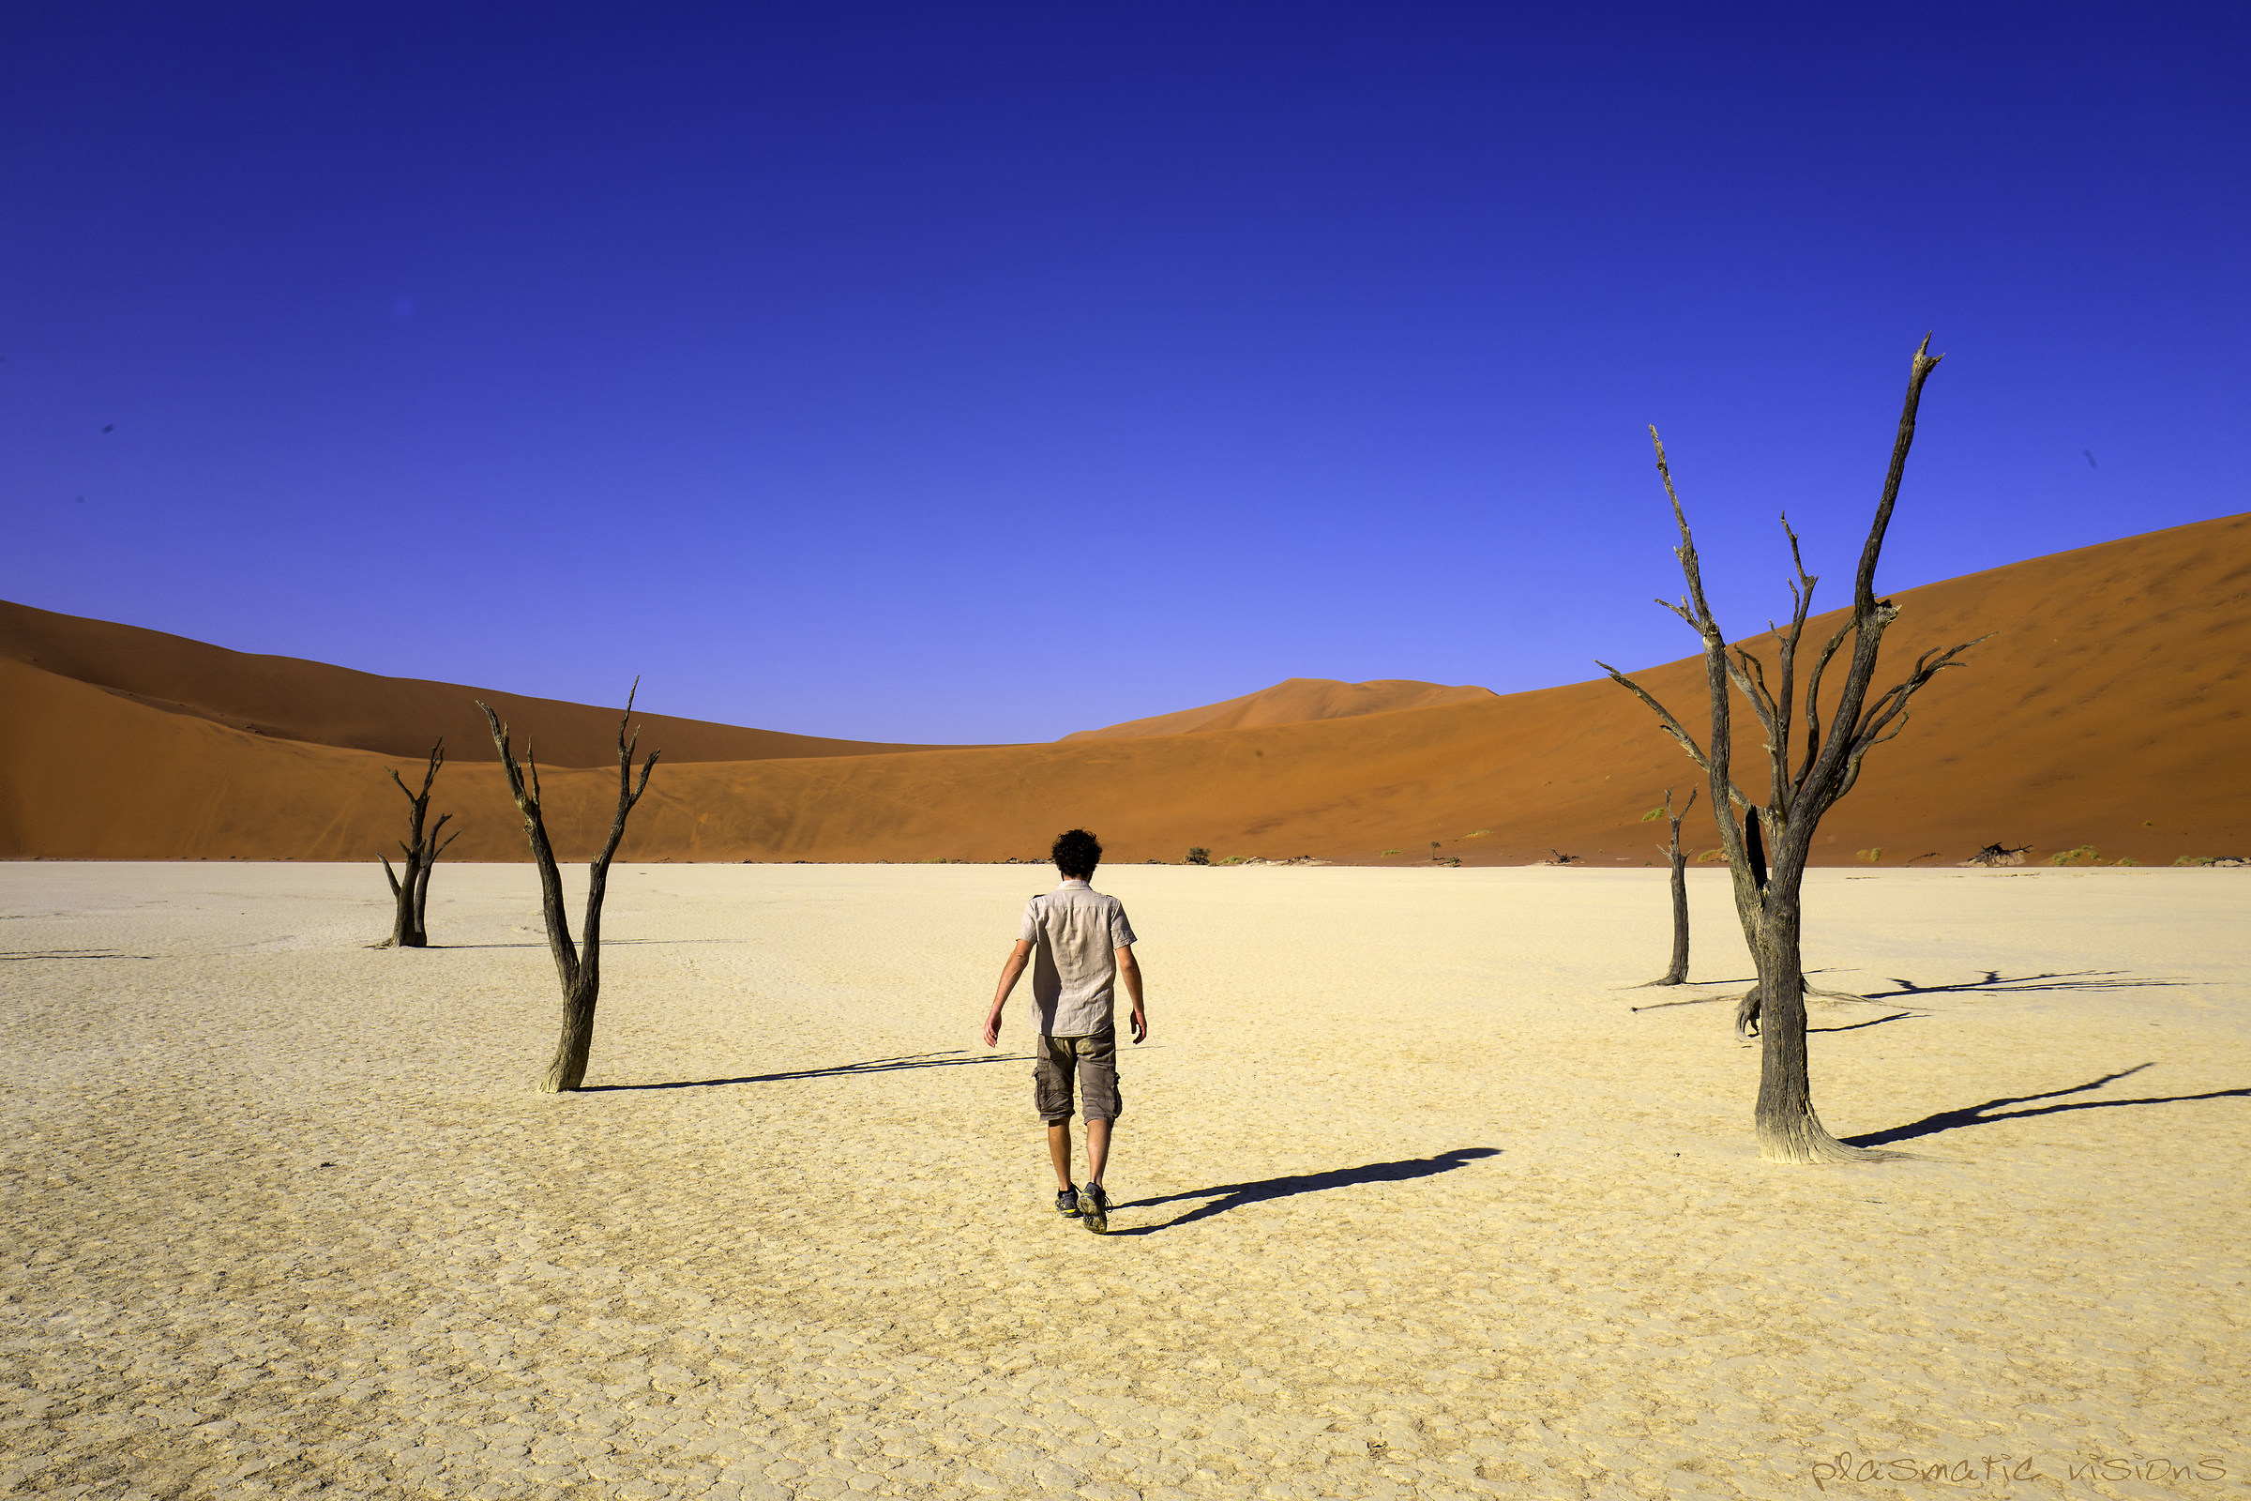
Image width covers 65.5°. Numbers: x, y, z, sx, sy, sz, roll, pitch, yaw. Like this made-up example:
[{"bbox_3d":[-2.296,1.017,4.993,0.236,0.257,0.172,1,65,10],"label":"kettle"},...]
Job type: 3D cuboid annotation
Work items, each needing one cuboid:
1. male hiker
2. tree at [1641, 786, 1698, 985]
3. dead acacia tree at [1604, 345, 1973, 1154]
[{"bbox_3d":[-0.275,1.240,7.812,0.730,1.770,0.620,0,-3,-2],"label":"male hiker"},{"bbox_3d":[6.970,1.706,22.339,0.720,2.500,0.620,0,-3,0],"label":"tree"},{"bbox_3d":[3.500,0.061,9.362,2.050,4.300,1.750,0,-3,0],"label":"dead acacia tree"}]

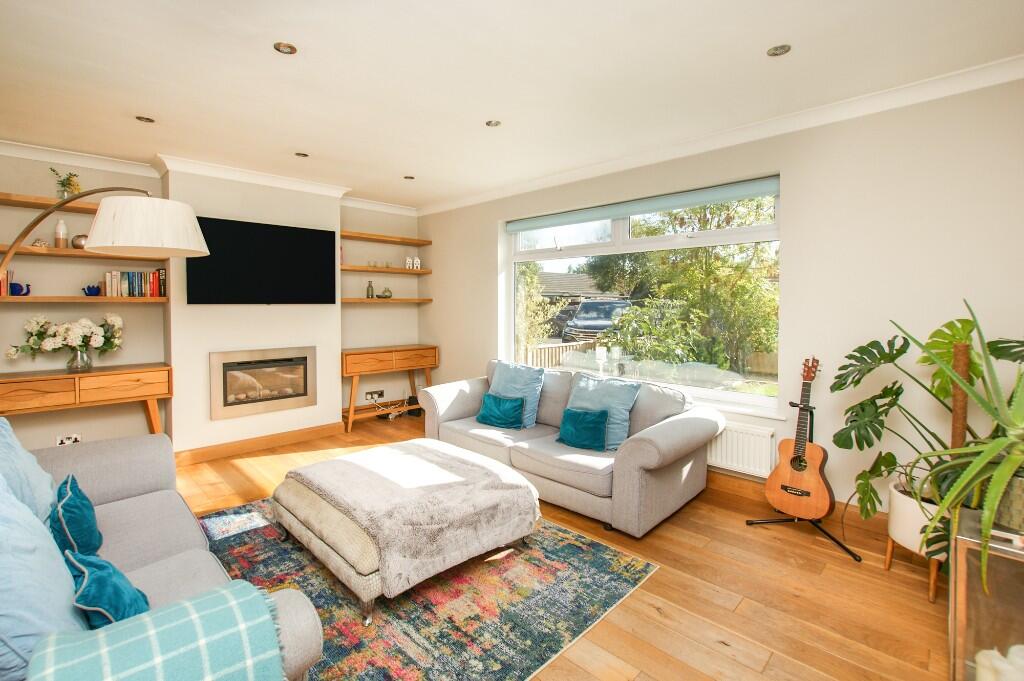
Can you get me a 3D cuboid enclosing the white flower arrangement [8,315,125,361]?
[{"bbox_3d":[-3.050,-0.019,2.939,0.320,0.326,0.561,5,6,43],"label":"white flower arrangement"}]

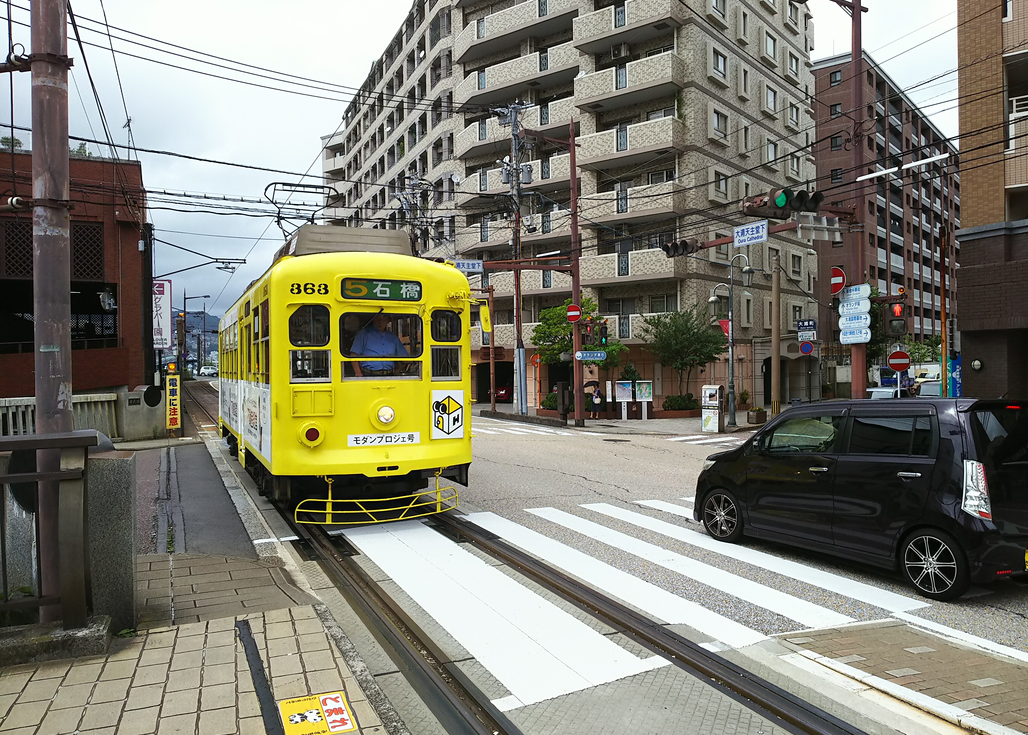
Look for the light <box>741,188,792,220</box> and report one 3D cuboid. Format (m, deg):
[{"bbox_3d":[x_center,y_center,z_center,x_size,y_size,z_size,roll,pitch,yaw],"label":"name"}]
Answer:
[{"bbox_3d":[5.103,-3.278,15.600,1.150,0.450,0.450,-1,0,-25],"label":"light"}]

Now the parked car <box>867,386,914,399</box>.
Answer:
[{"bbox_3d":[13.344,1.473,27.500,1.620,1.480,3.900,0,1,38],"label":"parked car"}]

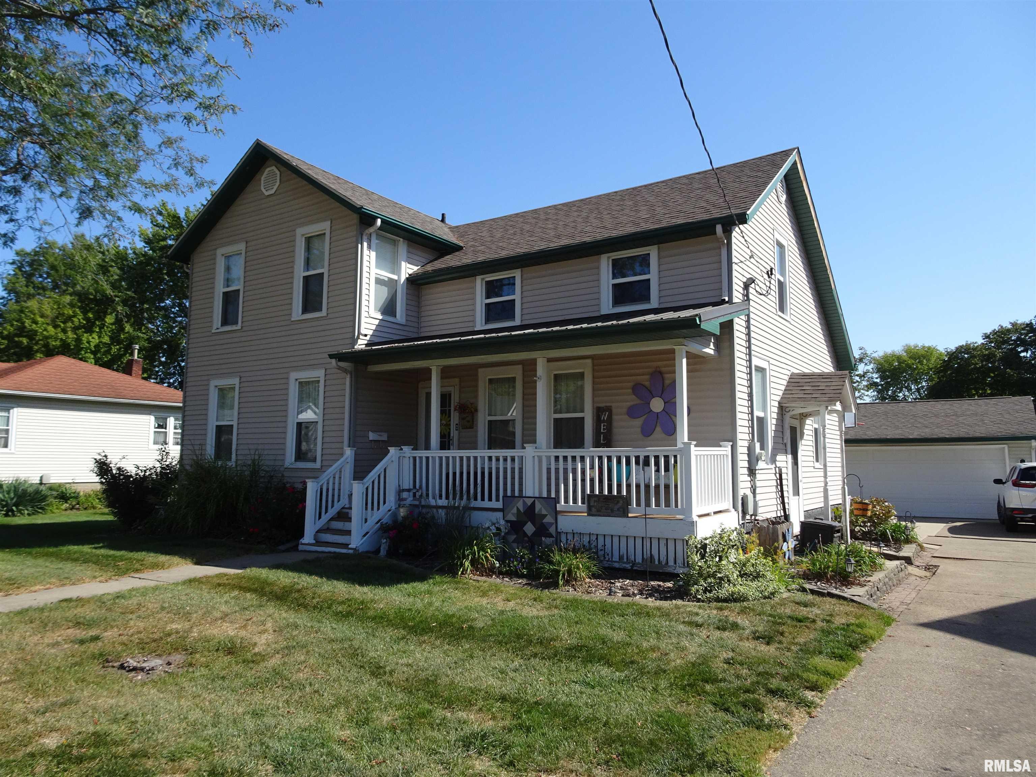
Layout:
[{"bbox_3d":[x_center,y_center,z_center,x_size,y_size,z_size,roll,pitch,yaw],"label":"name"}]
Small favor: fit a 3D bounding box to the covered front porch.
[{"bbox_3d":[-0.060,0.658,11.317,6.726,3.805,2.478,-3,-6,34],"label":"covered front porch"}]

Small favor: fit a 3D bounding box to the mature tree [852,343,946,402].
[{"bbox_3d":[22.354,1.572,41.621,6.500,8.431,6.500,-3,-6,34],"label":"mature tree"}]

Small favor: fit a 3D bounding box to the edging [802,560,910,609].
[{"bbox_3d":[4.225,2.388,8.966,0.910,0.310,2.900,-3,-6,34],"label":"edging"}]

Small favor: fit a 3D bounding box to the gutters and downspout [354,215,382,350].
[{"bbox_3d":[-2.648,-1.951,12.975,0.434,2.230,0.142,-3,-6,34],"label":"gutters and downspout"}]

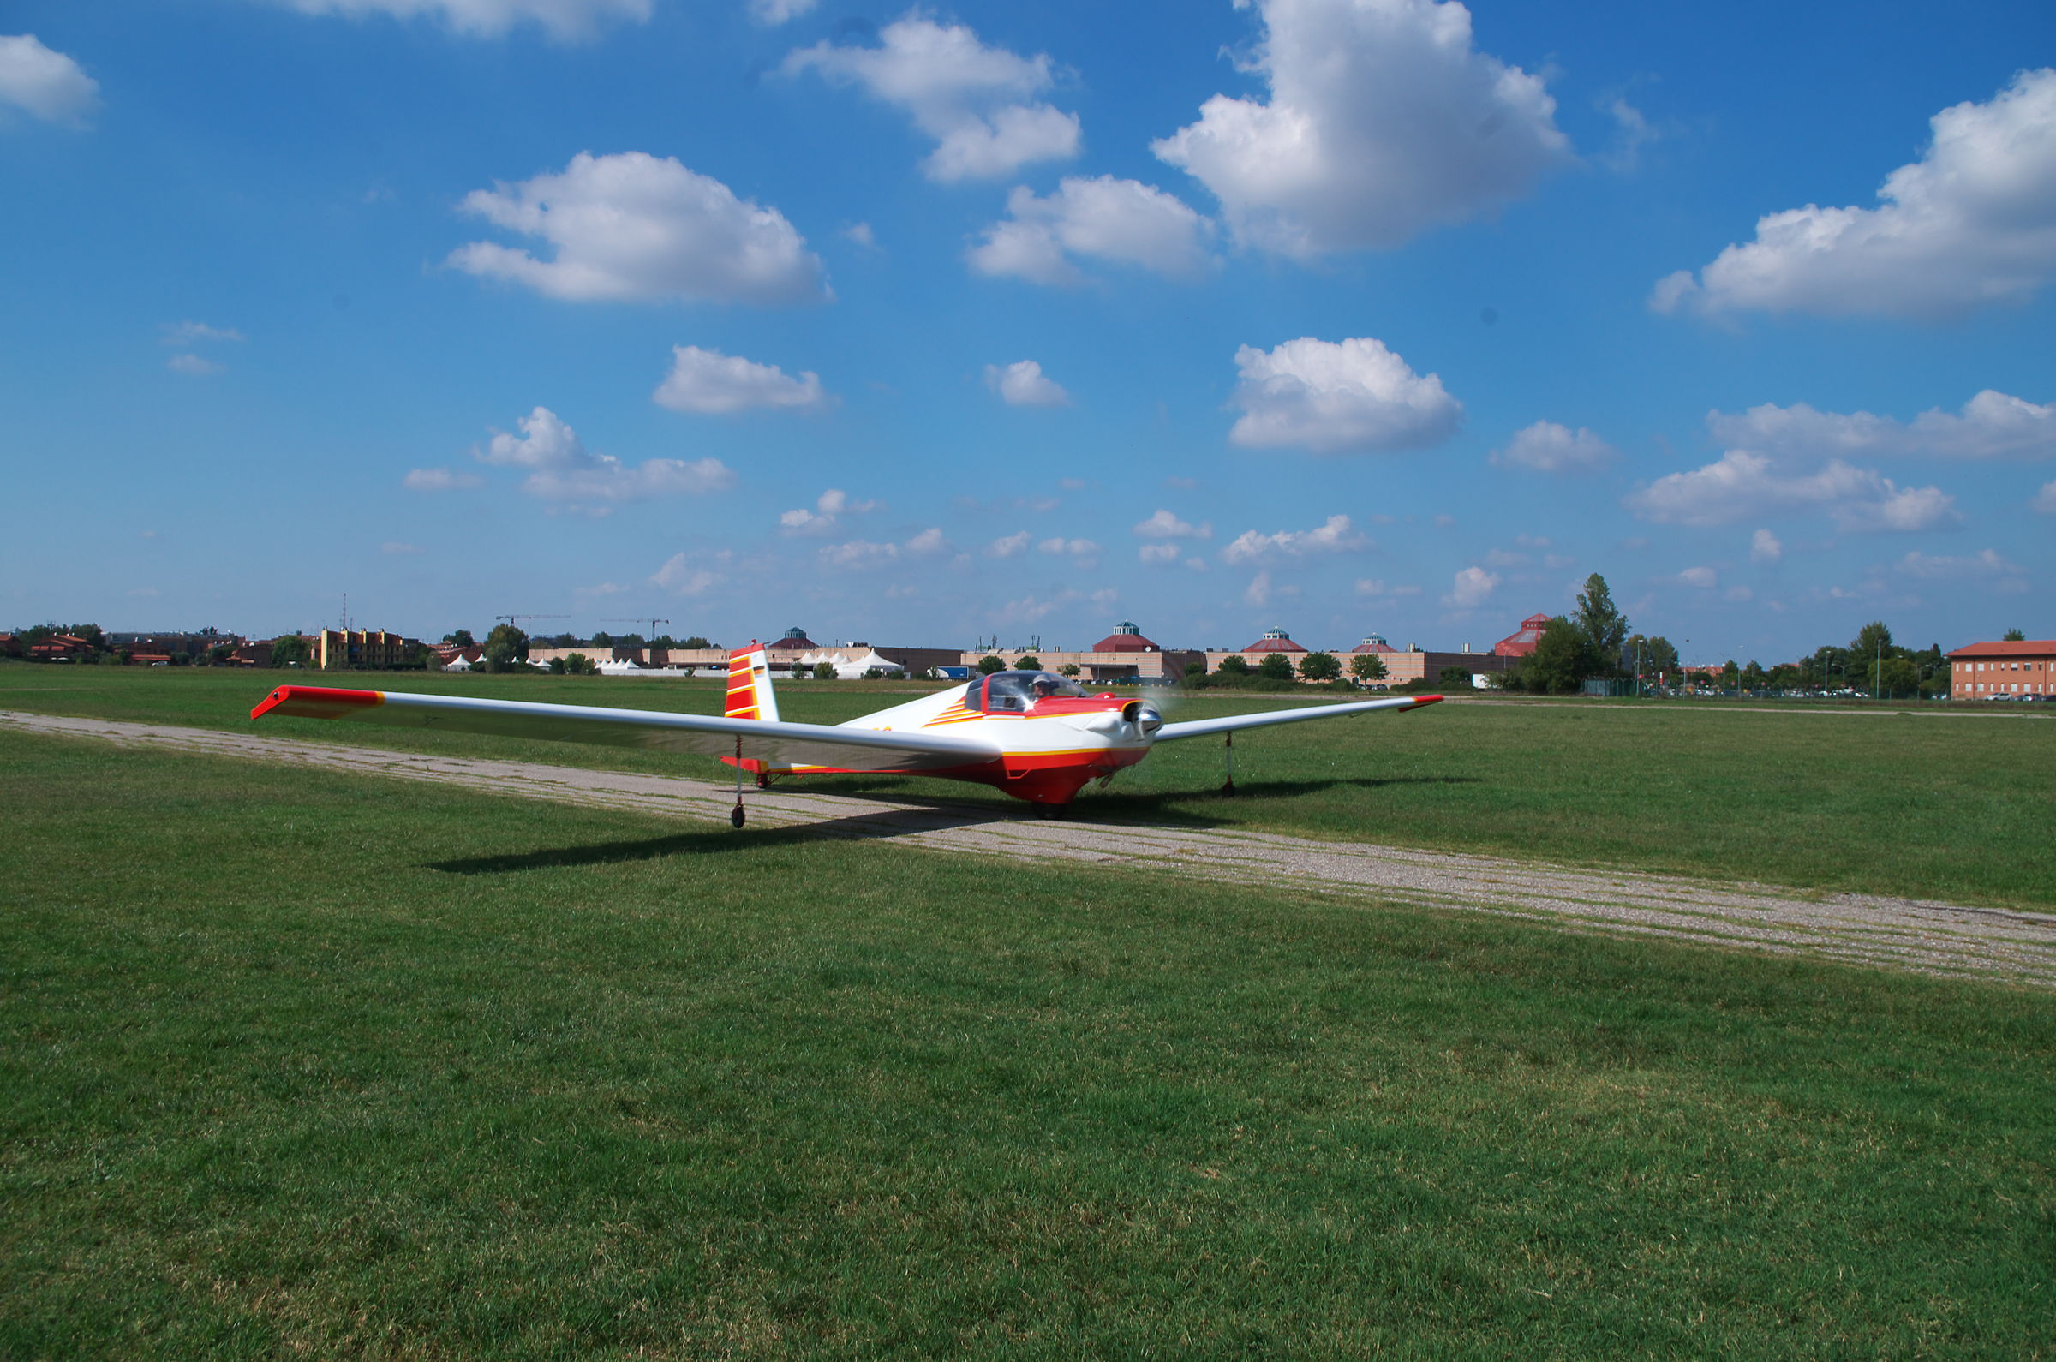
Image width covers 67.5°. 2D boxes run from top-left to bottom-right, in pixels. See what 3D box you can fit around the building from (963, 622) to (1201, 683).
[{"bbox_3d":[20.461,-8.937,511.420,36.000,18.000,90.000,1,0,-41],"label":"building"}]

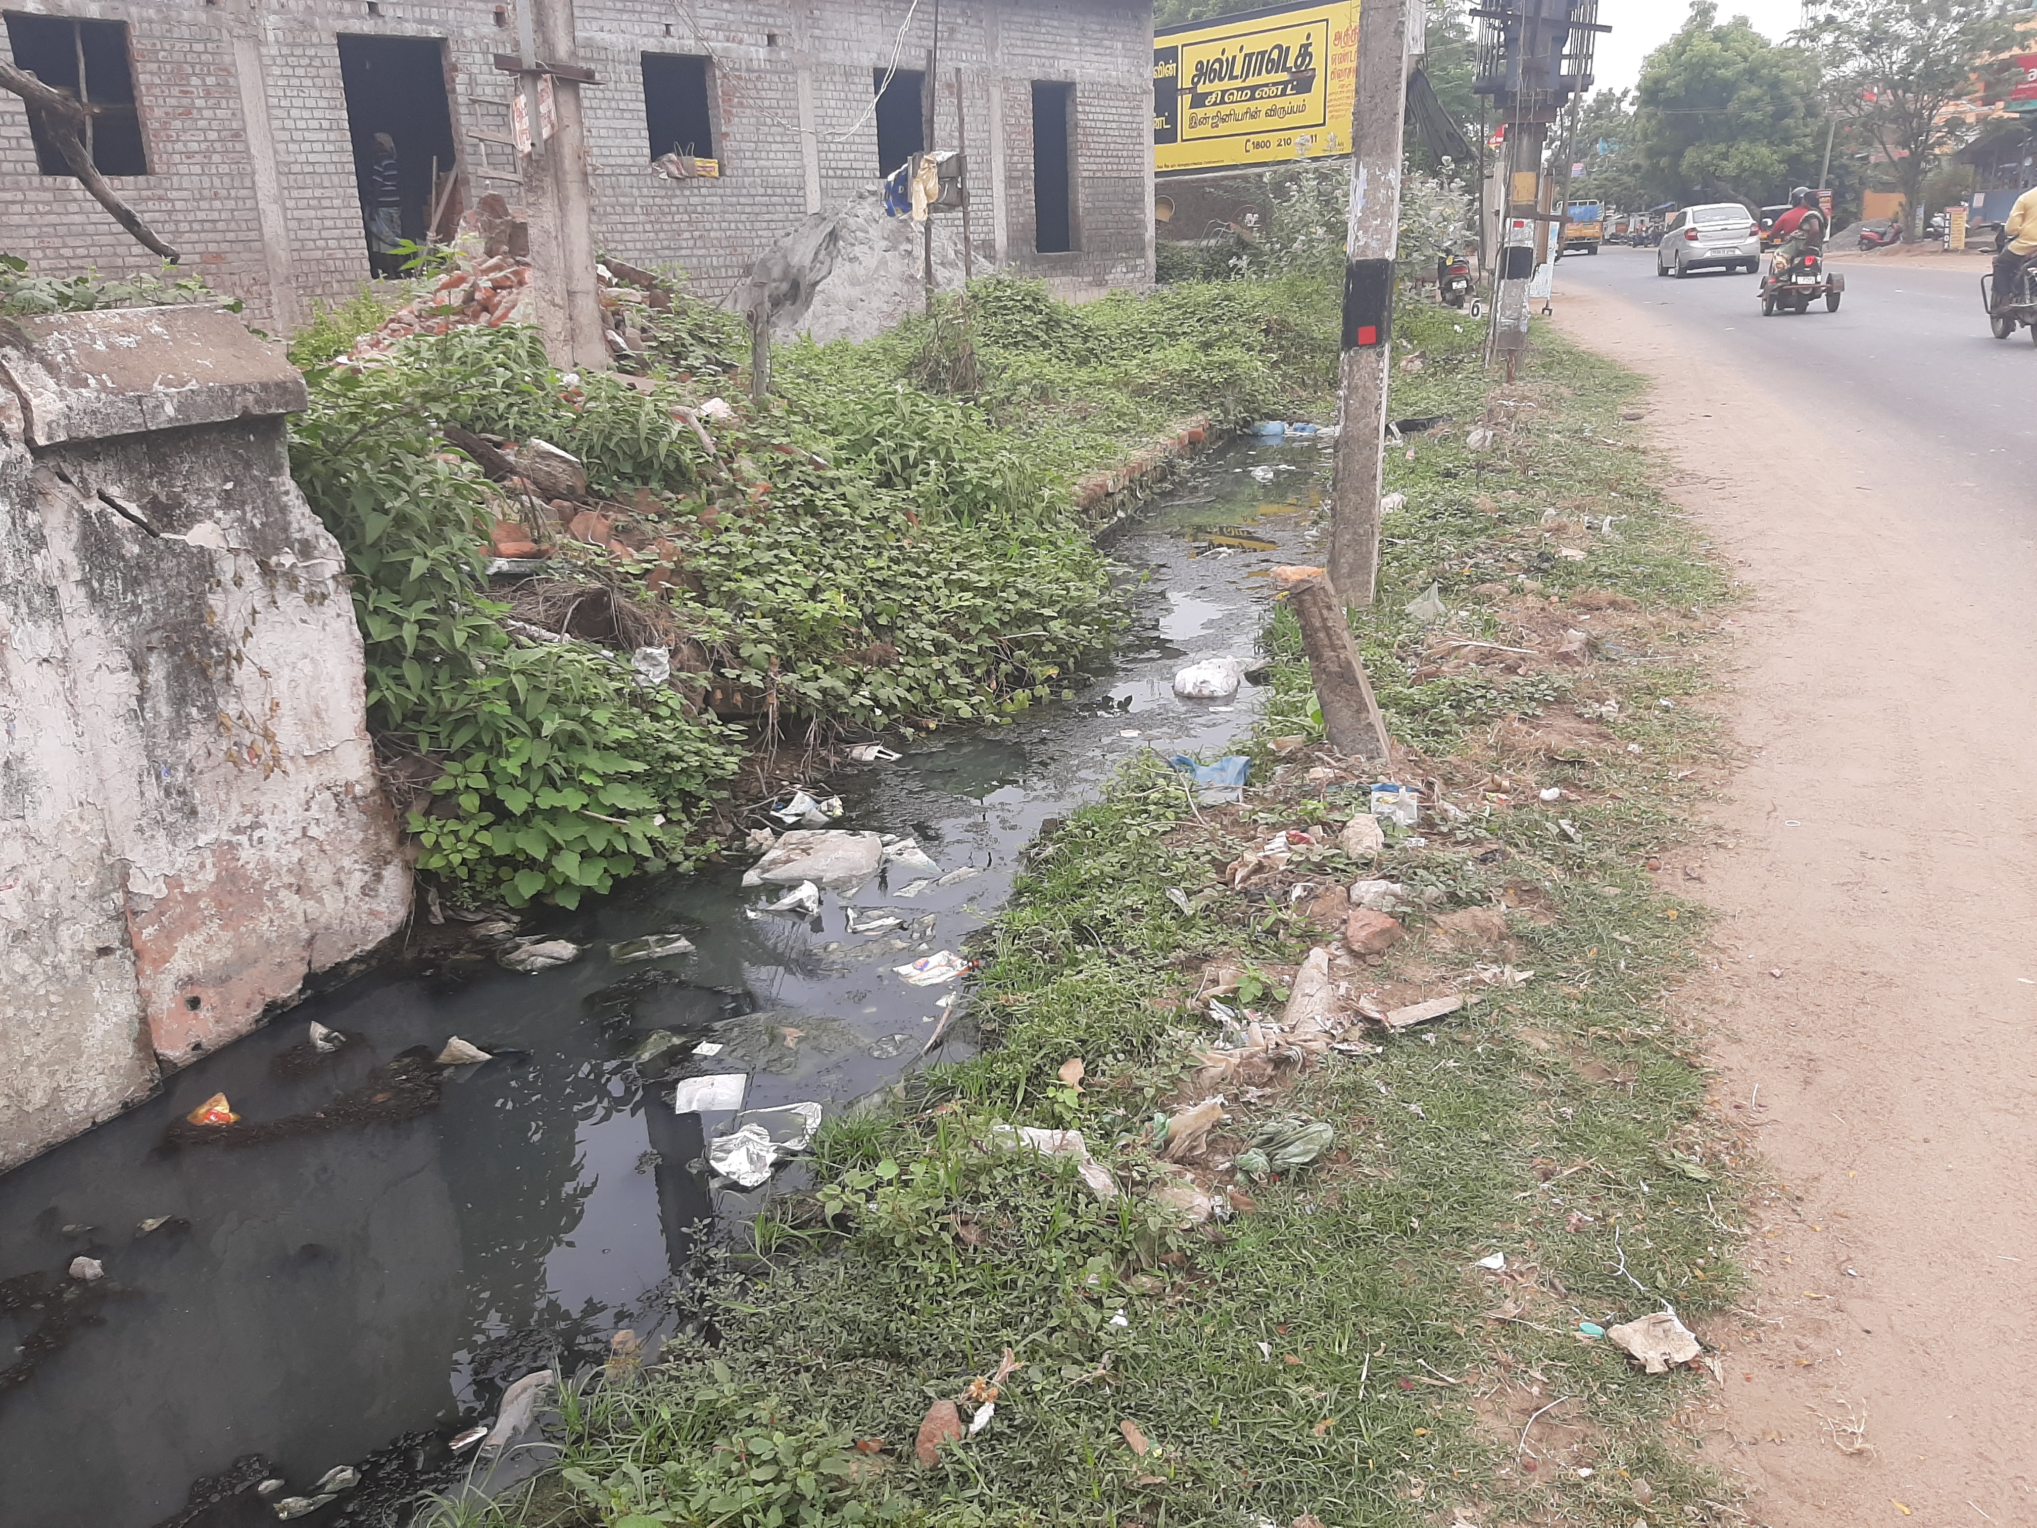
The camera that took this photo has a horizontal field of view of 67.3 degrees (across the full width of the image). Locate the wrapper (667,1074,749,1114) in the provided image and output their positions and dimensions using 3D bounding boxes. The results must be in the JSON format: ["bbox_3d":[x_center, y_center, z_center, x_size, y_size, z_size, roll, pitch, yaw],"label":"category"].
[{"bbox_3d":[-0.628,0.667,3.103,0.145,0.022,0.135,-2,18,0],"label":"wrapper"}]

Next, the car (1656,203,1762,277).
[{"bbox_3d":[16.169,-12.242,35.775,1.700,1.520,3.995,2,19,12],"label":"car"}]

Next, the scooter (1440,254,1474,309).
[{"bbox_3d":[8.228,-9.131,28.646,0.670,1.070,1.750,1,19,9],"label":"scooter"}]

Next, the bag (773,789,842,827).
[{"bbox_3d":[-0.631,0.134,4.604,0.195,0.075,0.121,-2,18,0],"label":"bag"}]

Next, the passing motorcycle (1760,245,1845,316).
[{"bbox_3d":[9.977,-6.366,19.611,0.960,1.100,1.760,3,19,14],"label":"passing motorcycle"}]

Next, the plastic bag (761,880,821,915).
[{"bbox_3d":[-0.590,0.348,3.989,0.145,0.055,0.095,-2,18,0],"label":"plastic bag"}]

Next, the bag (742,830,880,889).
[{"bbox_3d":[-0.556,0.262,4.195,0.346,0.085,0.195,-2,18,0],"label":"bag"}]

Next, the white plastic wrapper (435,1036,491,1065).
[{"bbox_3d":[-1.188,0.617,3.285,0.115,0.045,0.075,-2,18,0],"label":"white plastic wrapper"}]

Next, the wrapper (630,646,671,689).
[{"bbox_3d":[-1.213,-0.320,5.050,0.130,0.130,0.090,-2,18,0],"label":"wrapper"}]

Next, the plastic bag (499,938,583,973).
[{"bbox_3d":[-1.161,0.467,3.727,0.190,0.045,0.100,-2,18,0],"label":"plastic bag"}]

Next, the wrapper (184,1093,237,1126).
[{"bbox_3d":[-1.631,0.698,3.094,0.100,0.045,0.075,-2,18,0],"label":"wrapper"}]

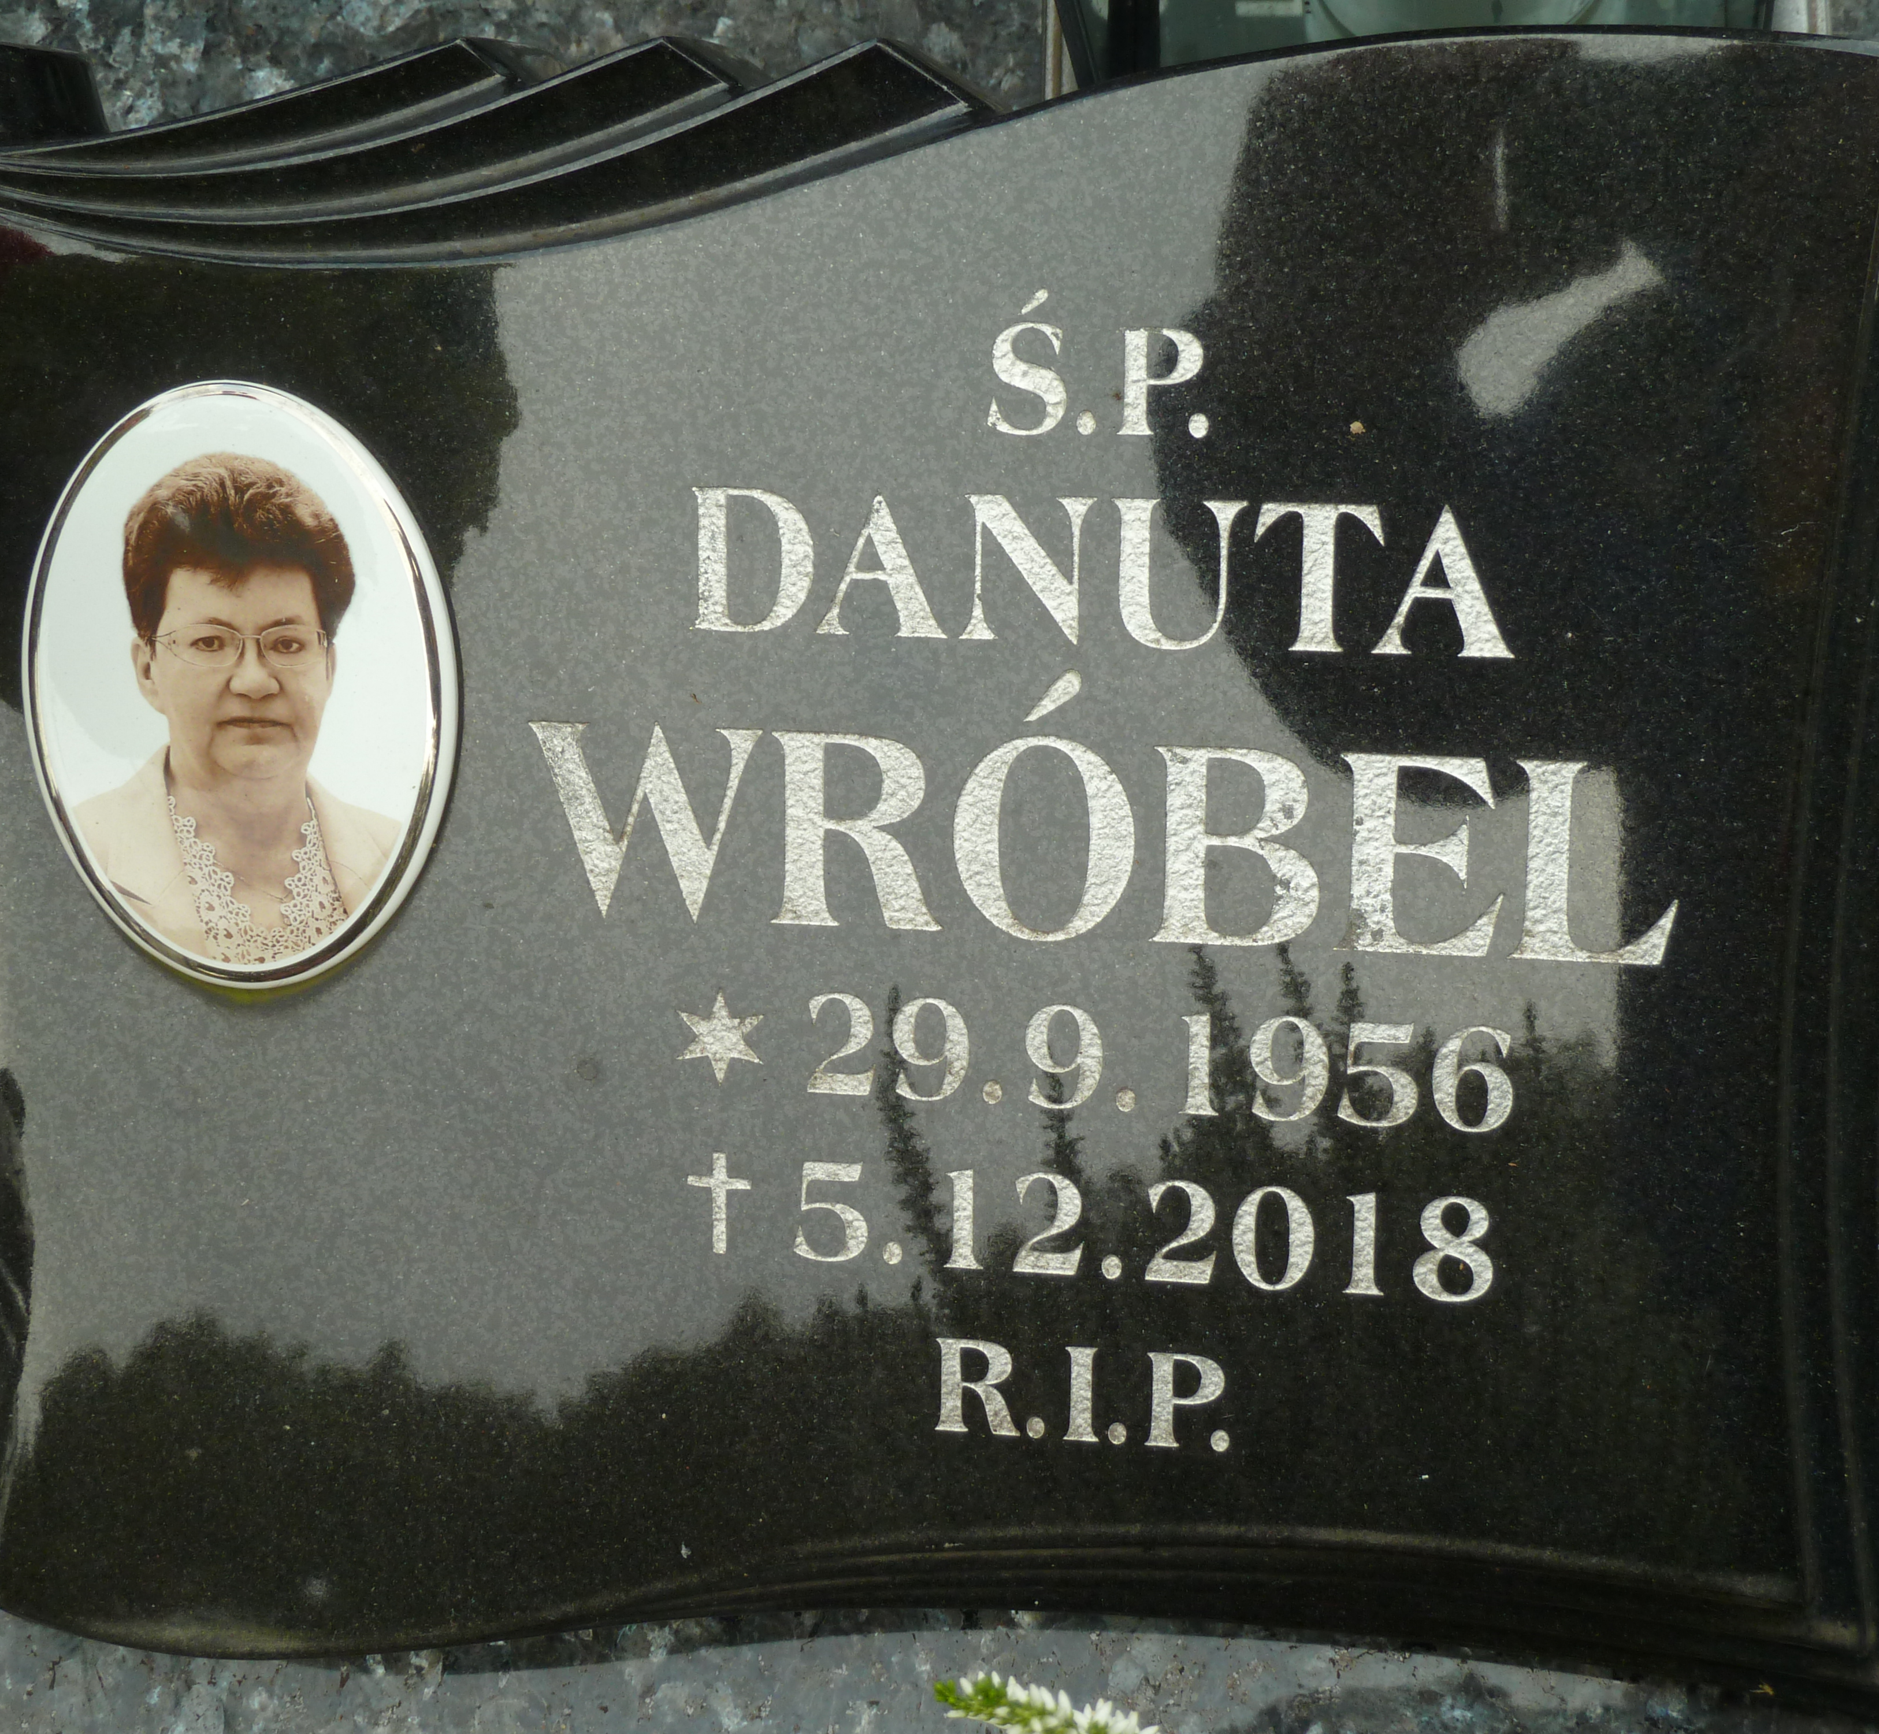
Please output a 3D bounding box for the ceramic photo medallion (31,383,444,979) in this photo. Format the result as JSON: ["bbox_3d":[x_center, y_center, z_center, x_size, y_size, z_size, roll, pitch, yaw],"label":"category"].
[{"bbox_3d":[-0.138,-0.034,0.675,0.090,0.011,0.120,3,102,10],"label":"ceramic photo medallion"}]

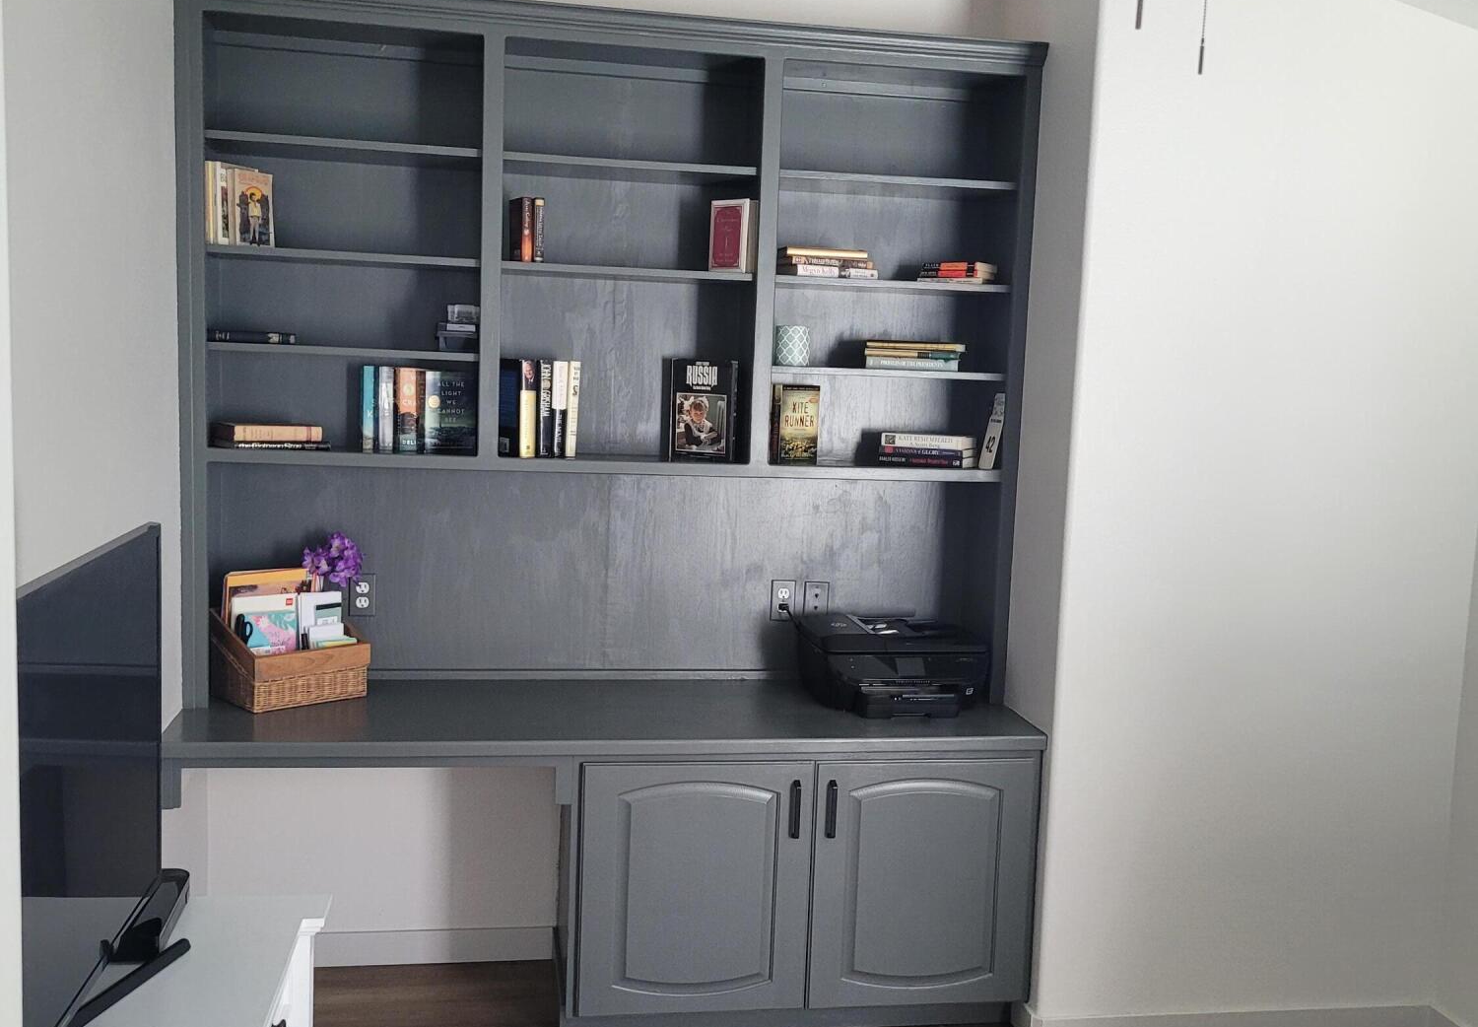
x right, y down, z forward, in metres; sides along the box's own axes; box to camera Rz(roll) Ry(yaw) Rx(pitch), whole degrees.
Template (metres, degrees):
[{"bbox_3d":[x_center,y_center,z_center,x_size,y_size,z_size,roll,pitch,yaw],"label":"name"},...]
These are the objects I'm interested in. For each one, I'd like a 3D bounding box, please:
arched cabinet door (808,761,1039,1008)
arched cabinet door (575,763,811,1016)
[{"bbox_3d":[0.454,0.906,3.627,0.559,0.616,0.022,1,7,-10],"label":"arched cabinet door"},{"bbox_3d":[-0.101,0.891,3.528,0.555,0.613,0.022,1,7,-10],"label":"arched cabinet door"}]

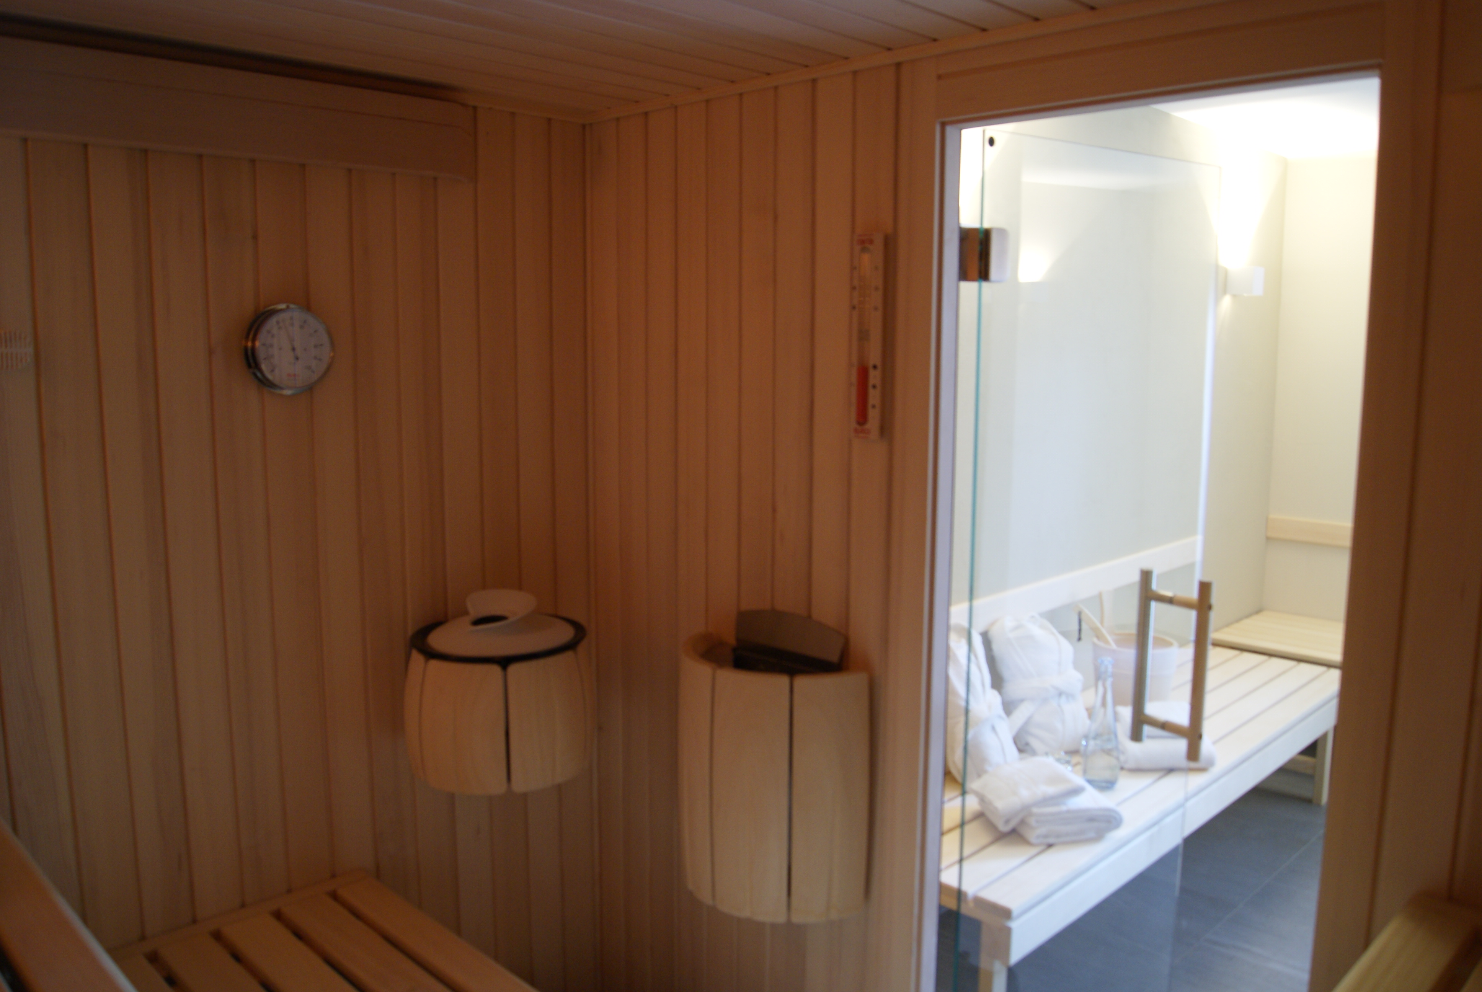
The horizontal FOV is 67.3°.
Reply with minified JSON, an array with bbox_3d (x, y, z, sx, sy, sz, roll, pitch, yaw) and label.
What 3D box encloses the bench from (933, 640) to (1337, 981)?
[{"bbox_3d":[1.102,0.908,3.180,2.200,0.460,0.600,-7,11,-44],"label":"bench"}]

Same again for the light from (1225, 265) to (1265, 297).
[{"bbox_3d":[1.860,-0.791,4.110,0.100,0.100,0.100,-7,11,-44],"label":"light"}]

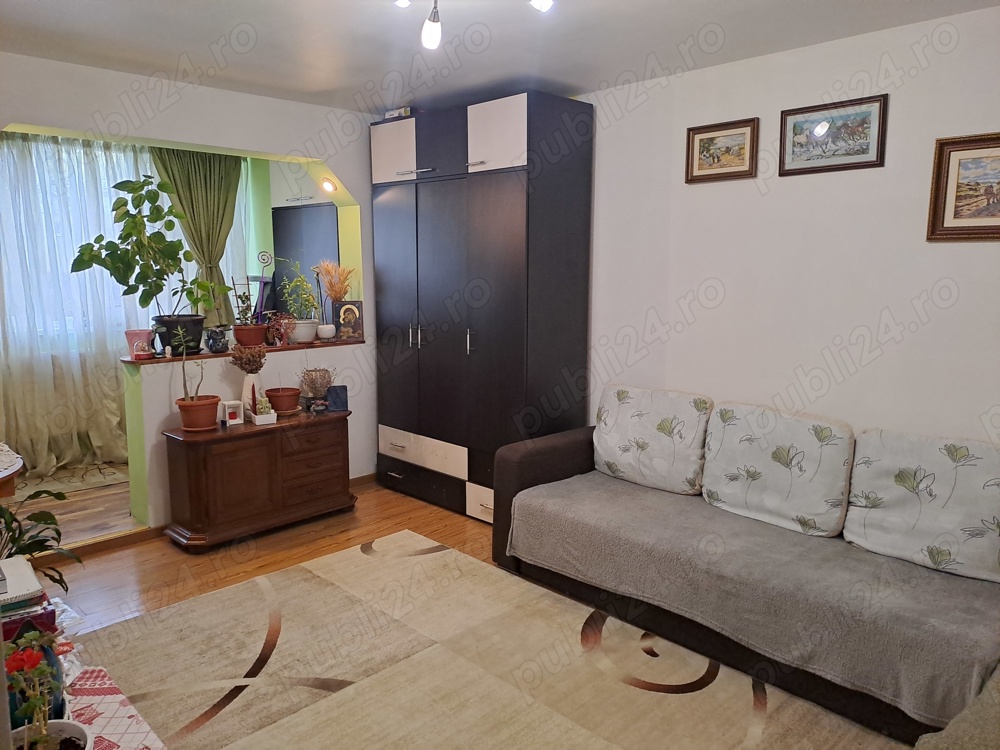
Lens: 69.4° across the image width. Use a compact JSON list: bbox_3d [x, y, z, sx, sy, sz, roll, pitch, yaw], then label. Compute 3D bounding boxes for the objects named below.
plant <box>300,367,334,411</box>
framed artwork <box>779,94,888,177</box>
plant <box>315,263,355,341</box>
[{"bbox_3d":[-1.163,0.089,4.611,0.205,0.297,0.190,-9,12,-44],"label":"plant"},{"bbox_3d":[1.485,-1.066,3.238,0.025,0.299,0.458,-9,12,-44],"label":"framed artwork"},{"bbox_3d":[-1.135,-0.504,4.940,0.240,0.540,0.170,-9,12,-44],"label":"plant"}]

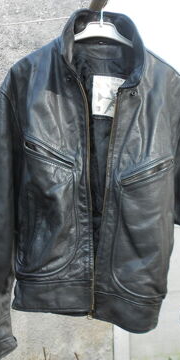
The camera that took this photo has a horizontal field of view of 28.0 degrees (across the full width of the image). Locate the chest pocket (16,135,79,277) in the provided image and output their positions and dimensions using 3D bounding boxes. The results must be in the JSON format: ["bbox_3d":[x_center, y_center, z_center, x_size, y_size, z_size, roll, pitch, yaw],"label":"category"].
[{"bbox_3d":[-0.103,0.061,0.870,0.150,0.335,0.050,0,3,14],"label":"chest pocket"}]

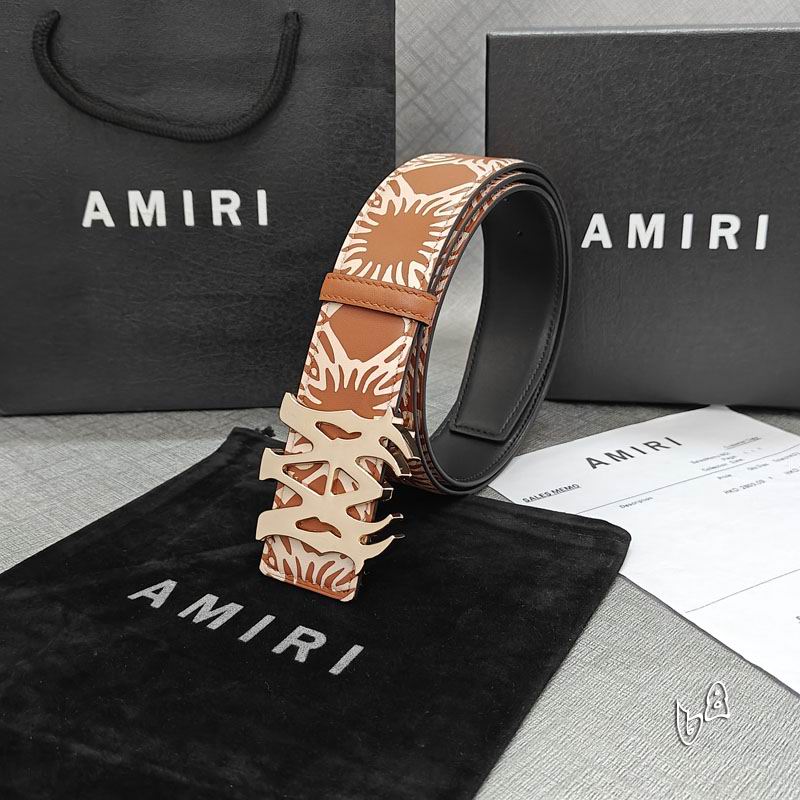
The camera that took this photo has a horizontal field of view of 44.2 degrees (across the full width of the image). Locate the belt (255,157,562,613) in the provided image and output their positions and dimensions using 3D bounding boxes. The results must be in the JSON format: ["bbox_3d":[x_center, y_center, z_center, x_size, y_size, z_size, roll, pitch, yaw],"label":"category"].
[{"bbox_3d":[0.018,-0.024,0.380,0.056,0.128,0.182,11,24,29],"label":"belt"}]

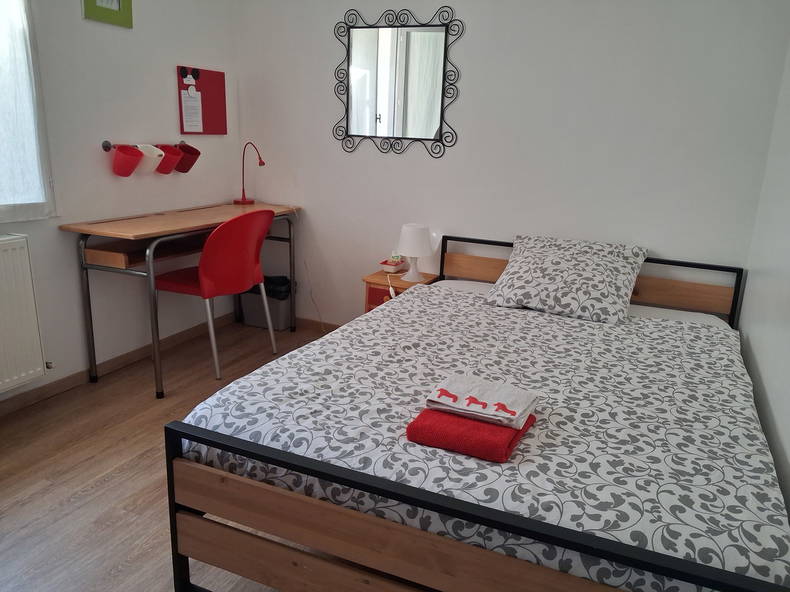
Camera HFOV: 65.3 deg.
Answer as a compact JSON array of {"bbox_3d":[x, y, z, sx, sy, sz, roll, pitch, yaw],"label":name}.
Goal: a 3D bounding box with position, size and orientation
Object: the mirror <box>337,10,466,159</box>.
[{"bbox_3d":[-0.001,-1.133,3.293,0.734,0.749,0.025,9,16,22],"label":"mirror"}]

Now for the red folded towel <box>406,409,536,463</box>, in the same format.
[{"bbox_3d":[0.206,0.329,1.603,0.282,0.055,0.251,9,16,22],"label":"red folded towel"}]

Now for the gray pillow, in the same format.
[{"bbox_3d":[0.788,-0.090,2.848,0.640,0.150,0.520,9,43,22],"label":"gray pillow"}]

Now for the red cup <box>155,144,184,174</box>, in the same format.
[{"bbox_3d":[-1.174,-0.697,3.170,0.125,0.118,0.125,37,24,11],"label":"red cup"}]

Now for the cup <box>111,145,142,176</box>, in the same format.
[{"bbox_3d":[-1.279,-0.637,2.930,0.125,0.118,0.125,37,24,11],"label":"cup"}]

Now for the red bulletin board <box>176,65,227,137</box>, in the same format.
[{"bbox_3d":[-1.065,-1.075,3.428,0.015,0.345,0.387,9,16,22],"label":"red bulletin board"}]

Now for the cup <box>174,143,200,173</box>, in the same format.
[{"bbox_3d":[-1.121,-0.728,3.291,0.125,0.118,0.125,37,24,11],"label":"cup"}]

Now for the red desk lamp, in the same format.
[{"bbox_3d":[-0.877,-0.742,3.716,0.222,0.368,0.115,11,17,28],"label":"red desk lamp"}]

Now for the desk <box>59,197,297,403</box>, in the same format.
[{"bbox_3d":[-1.016,-0.048,3.288,0.433,0.763,1.323,9,16,22],"label":"desk"}]

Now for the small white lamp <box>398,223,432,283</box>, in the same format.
[{"bbox_3d":[0.106,-0.227,3.271,0.186,0.290,0.186,2,15,-1],"label":"small white lamp"}]

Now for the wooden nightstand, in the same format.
[{"bbox_3d":[0.029,0.121,3.413,0.316,0.461,0.330,9,16,22],"label":"wooden nightstand"}]

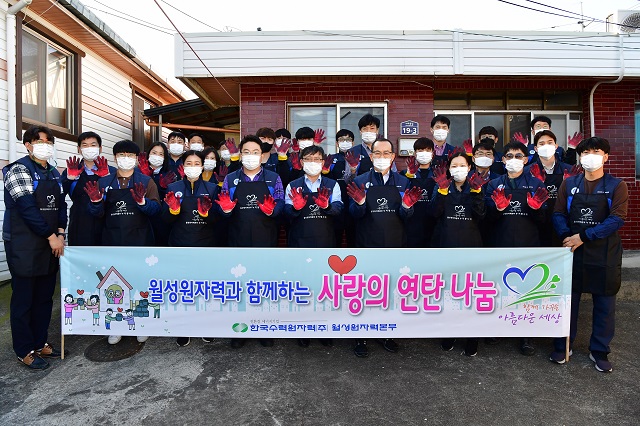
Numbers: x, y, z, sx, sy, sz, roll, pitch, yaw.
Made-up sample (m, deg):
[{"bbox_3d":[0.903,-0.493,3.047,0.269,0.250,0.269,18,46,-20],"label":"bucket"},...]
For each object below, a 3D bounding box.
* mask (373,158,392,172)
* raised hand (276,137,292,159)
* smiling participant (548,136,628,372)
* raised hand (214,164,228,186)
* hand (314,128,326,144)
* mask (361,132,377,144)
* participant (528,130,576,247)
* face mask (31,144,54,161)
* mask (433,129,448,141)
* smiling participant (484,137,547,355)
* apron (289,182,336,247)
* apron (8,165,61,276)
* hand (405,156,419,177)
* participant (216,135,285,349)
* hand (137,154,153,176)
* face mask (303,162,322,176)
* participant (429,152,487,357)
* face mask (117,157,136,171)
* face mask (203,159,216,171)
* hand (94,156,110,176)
[{"bbox_3d":[0.495,-0.379,3.380,0.145,0.110,0.080,0,2,7],"label":"mask"},{"bbox_3d":[-0.350,-0.635,4.200,0.140,0.195,0.070,10,2,-3],"label":"raised hand"},{"bbox_3d":[2.051,0.295,3.270,0.530,1.770,0.400,1,2,27],"label":"smiling participant"},{"bbox_3d":[-0.947,-0.361,4.100,0.130,0.200,0.070,8,2,-10],"label":"raised hand"},{"bbox_3d":[0.005,-0.789,4.400,0.125,0.165,0.070,0,9,-3],"label":"hand"},{"bbox_3d":[0.503,-0.772,4.420,0.150,0.113,0.090,0,1,3],"label":"mask"},{"bbox_3d":[2.030,0.190,3.750,0.520,1.800,0.450,0,1,14],"label":"participant"},{"bbox_3d":[-2.088,-0.457,3.220,0.080,0.120,0.155,2,3,44],"label":"face mask"},{"bbox_3d":[1.192,-0.768,4.200,0.145,0.115,0.080,0,2,13],"label":"mask"},{"bbox_3d":[1.562,0.268,3.390,0.520,1.710,0.460,1,2,20],"label":"smiling participant"},{"bbox_3d":[-0.063,0.130,3.600,0.420,0.820,0.220,0,2,-3],"label":"apron"},{"bbox_3d":[-2.074,0.055,3.120,0.240,0.800,0.380,1,1,24],"label":"apron"},{"bbox_3d":[0.848,-0.431,3.950,0.130,0.185,0.070,-4,2,5],"label":"hand"},{"bbox_3d":[-0.545,0.222,3.470,0.530,1.750,0.480,0,1,-3],"label":"participant"},{"bbox_3d":[-1.597,-0.441,3.880,0.125,0.205,0.075,-16,2,-19],"label":"hand"},{"bbox_3d":[-0.062,-0.357,3.500,0.155,0.115,0.090,0,1,0],"label":"face mask"},{"bbox_3d":[1.090,0.308,3.381,0.470,1.630,0.460,0,2,14],"label":"participant"},{"bbox_3d":[-1.612,-0.411,3.560,0.155,0.115,0.080,-1,2,-23],"label":"face mask"},{"bbox_3d":[-1.062,-0.462,4.120,0.140,0.110,0.080,0,2,-2],"label":"face mask"},{"bbox_3d":[-1.828,-0.390,3.580,0.140,0.175,0.070,-1,2,-25],"label":"hand"}]

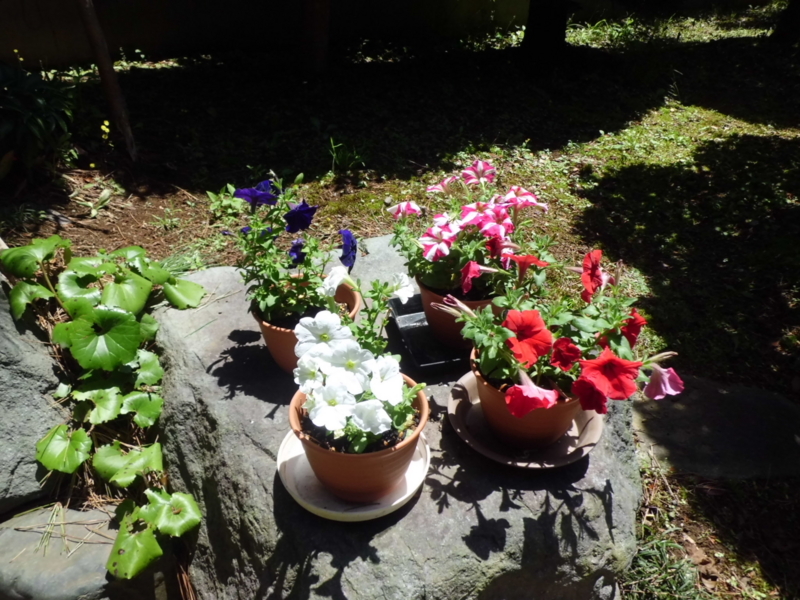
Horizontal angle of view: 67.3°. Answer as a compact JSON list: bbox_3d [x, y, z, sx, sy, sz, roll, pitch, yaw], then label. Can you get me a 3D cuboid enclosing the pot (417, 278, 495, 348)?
[{"bbox_3d":[0.107,0.010,0.996,0.160,0.105,0.160,0,31,0],"label":"pot"}]

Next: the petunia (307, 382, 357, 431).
[{"bbox_3d":[-0.081,0.125,0.710,0.057,0.035,0.056,1,70,0],"label":"petunia"}]

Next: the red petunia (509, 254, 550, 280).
[{"bbox_3d":[0.177,-0.045,0.830,0.056,0.038,0.055,6,32,-4],"label":"red petunia"}]

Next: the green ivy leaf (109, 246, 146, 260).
[{"bbox_3d":[-0.581,-0.097,1.280,0.078,0.030,0.065,0,37,0],"label":"green ivy leaf"}]

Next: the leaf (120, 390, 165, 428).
[{"bbox_3d":[-0.413,0.174,0.965,0.068,0.027,0.060,0,47,0],"label":"leaf"}]

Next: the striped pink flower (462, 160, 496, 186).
[{"bbox_3d":[0.136,-0.217,1.030,0.056,0.035,0.053,2,49,2],"label":"striped pink flower"}]

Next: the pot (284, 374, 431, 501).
[{"bbox_3d":[-0.046,0.168,0.725,0.160,0.105,0.160,0,31,0],"label":"pot"}]

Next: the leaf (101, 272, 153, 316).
[{"bbox_3d":[-0.486,-0.010,1.067,0.093,0.028,0.085,0,61,0],"label":"leaf"}]

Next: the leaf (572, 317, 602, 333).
[{"bbox_3d":[0.250,0.033,0.800,0.038,0.012,0.024,-26,39,-19],"label":"leaf"}]

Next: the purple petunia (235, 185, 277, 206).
[{"bbox_3d":[-0.221,-0.161,0.925,0.066,0.031,0.056,0,-14,0],"label":"purple petunia"}]

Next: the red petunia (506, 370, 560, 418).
[{"bbox_3d":[0.169,0.118,0.765,0.066,0.050,0.045,-1,53,-3],"label":"red petunia"}]

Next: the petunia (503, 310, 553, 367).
[{"bbox_3d":[0.156,0.047,0.736,0.064,0.068,0.045,-4,15,-6],"label":"petunia"}]

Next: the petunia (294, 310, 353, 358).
[{"bbox_3d":[-0.091,0.043,0.725,0.066,0.035,0.062,-2,60,-4],"label":"petunia"}]

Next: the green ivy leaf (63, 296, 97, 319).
[{"bbox_3d":[-0.558,0.015,1.050,0.062,0.027,0.052,0,47,0],"label":"green ivy leaf"}]

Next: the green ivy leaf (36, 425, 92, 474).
[{"bbox_3d":[-0.501,0.223,0.900,0.075,0.020,0.075,10,54,-14],"label":"green ivy leaf"}]

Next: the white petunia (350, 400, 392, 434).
[{"bbox_3d":[-0.032,0.132,0.675,0.047,0.037,0.032,-3,12,-4],"label":"white petunia"}]

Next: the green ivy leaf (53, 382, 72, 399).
[{"bbox_3d":[-0.561,0.151,1.000,0.030,0.011,0.026,29,54,-2],"label":"green ivy leaf"}]

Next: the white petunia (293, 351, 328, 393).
[{"bbox_3d":[-0.102,0.084,0.685,0.047,0.050,0.035,18,15,28],"label":"white petunia"}]

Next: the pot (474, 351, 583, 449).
[{"bbox_3d":[0.172,0.126,0.798,0.160,0.105,0.160,0,31,0],"label":"pot"}]

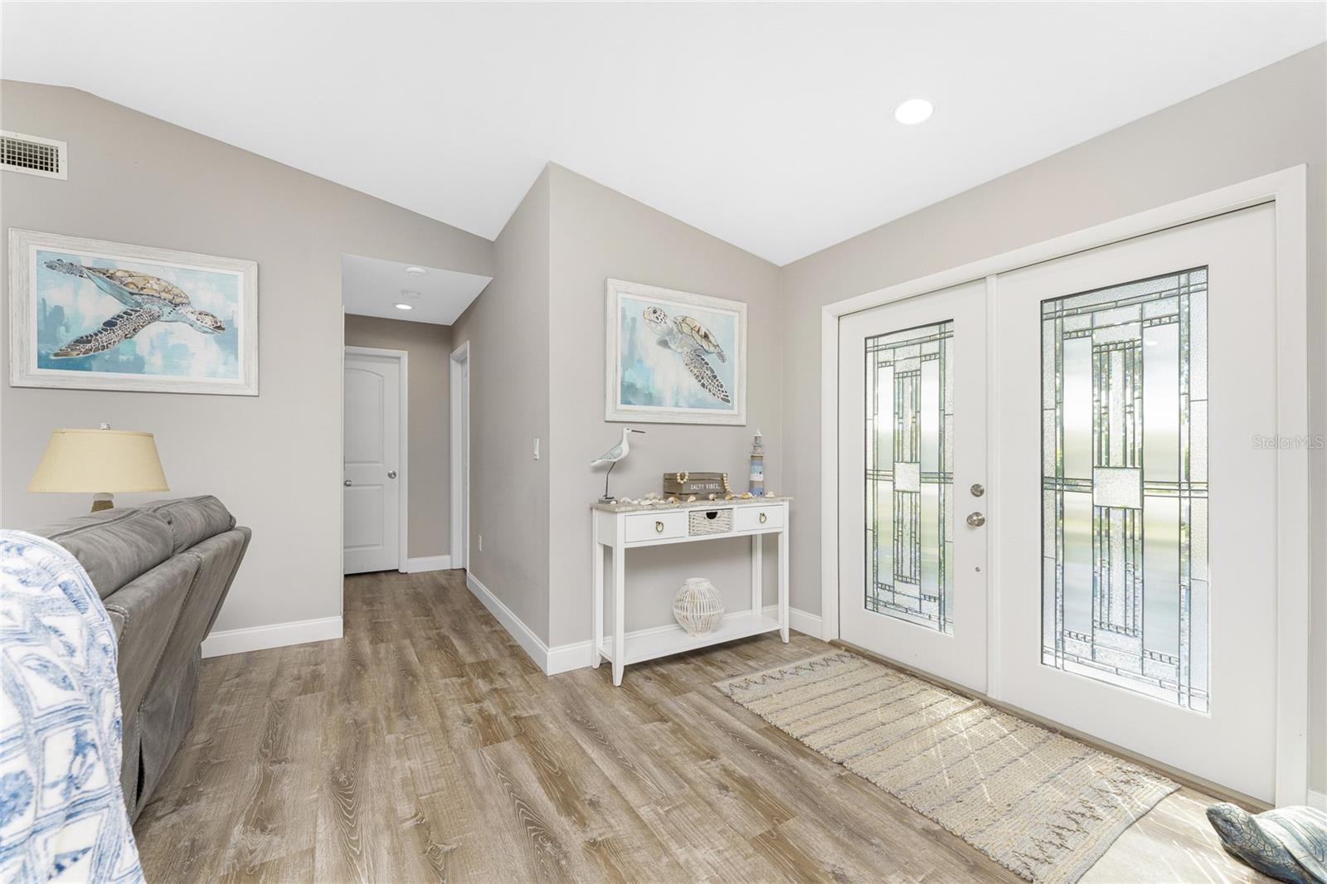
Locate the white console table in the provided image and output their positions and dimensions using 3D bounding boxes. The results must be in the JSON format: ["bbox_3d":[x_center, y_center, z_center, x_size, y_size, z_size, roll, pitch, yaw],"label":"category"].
[{"bbox_3d":[0.197,0.800,3.045,1.200,0.907,0.333,0,0,-30],"label":"white console table"}]

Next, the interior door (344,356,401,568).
[{"bbox_3d":[-2.855,0.218,4.754,0.790,2.040,0.050,0,0,-30],"label":"interior door"}]

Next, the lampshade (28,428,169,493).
[{"bbox_3d":[-2.695,0.086,2.484,0.457,0.292,0.457,0,0,-30],"label":"lampshade"}]

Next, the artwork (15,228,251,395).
[{"bbox_3d":[-2.868,-0.677,2.852,1.000,0.800,0.040,0,0,-30],"label":"artwork"}]

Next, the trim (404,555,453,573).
[{"bbox_3d":[-2.290,1.196,5.055,0.390,0.133,0.018,0,0,-30],"label":"trim"}]

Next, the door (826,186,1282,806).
[{"bbox_3d":[1.597,0.212,2.496,0.060,2.040,1.800,0,0,-32],"label":"door"}]

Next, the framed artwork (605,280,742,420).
[{"bbox_3d":[0.120,-0.522,3.188,1.010,0.810,0.040,0,0,-30],"label":"framed artwork"}]

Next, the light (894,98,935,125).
[{"bbox_3d":[1.024,-1.353,2.110,0.160,0.025,0.160,11,-7,-32],"label":"light"}]

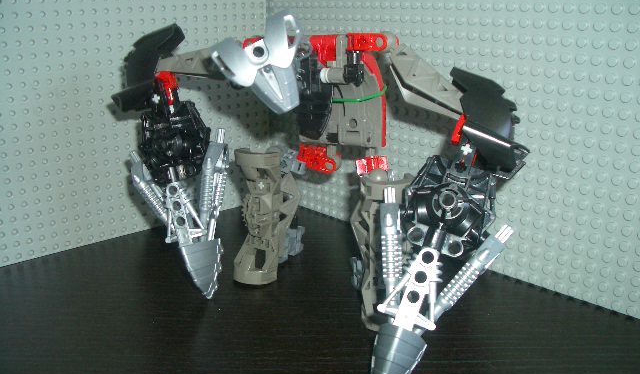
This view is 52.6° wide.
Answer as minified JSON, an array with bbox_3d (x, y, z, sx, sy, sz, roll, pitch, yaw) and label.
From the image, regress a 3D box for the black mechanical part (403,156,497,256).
[{"bbox_3d":[0.050,0.008,0.251,0.034,0.035,0.026,20,14,3],"label":"black mechanical part"}]

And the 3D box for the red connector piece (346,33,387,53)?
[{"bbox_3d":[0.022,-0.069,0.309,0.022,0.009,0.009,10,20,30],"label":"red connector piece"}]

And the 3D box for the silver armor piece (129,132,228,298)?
[{"bbox_3d":[-0.066,0.015,0.331,0.048,0.081,0.023,-10,13,11],"label":"silver armor piece"}]

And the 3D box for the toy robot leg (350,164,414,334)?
[{"bbox_3d":[0.029,0.029,0.309,0.026,0.075,0.034,-6,18,-18],"label":"toy robot leg"}]

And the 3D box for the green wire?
[{"bbox_3d":[0.018,-0.043,0.302,0.027,0.007,0.009,7,18,23],"label":"green wire"}]

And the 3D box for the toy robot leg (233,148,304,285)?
[{"bbox_3d":[-0.028,0.015,0.356,0.026,0.074,0.035,11,20,33],"label":"toy robot leg"}]

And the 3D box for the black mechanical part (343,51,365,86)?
[{"bbox_3d":[0.016,-0.056,0.303,0.010,0.016,0.010,7,18,23],"label":"black mechanical part"}]

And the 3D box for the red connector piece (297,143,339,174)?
[{"bbox_3d":[-0.001,-0.014,0.322,0.022,0.011,0.011,17,19,26],"label":"red connector piece"}]

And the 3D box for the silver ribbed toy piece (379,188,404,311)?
[{"bbox_3d":[0.027,0.024,0.246,0.009,0.050,0.010,0,14,8],"label":"silver ribbed toy piece"}]

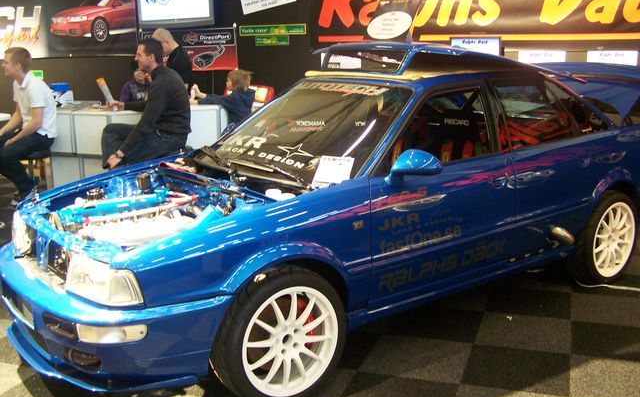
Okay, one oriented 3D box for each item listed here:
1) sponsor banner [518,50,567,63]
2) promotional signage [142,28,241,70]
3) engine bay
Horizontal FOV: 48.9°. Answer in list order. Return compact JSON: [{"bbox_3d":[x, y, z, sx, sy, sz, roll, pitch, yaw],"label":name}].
[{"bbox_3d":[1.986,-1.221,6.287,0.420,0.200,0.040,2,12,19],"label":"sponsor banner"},{"bbox_3d":[-1.405,-1.573,7.465,1.140,0.438,0.015,2,12,19],"label":"promotional signage"},{"bbox_3d":[-0.845,0.189,3.641,0.930,0.460,1.320,-10,14,-35],"label":"engine bay"}]

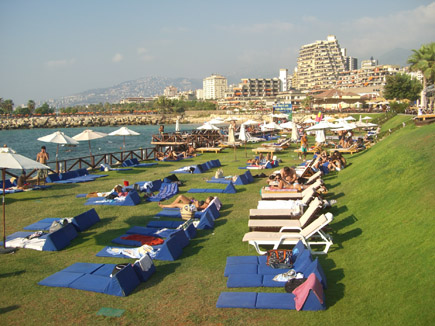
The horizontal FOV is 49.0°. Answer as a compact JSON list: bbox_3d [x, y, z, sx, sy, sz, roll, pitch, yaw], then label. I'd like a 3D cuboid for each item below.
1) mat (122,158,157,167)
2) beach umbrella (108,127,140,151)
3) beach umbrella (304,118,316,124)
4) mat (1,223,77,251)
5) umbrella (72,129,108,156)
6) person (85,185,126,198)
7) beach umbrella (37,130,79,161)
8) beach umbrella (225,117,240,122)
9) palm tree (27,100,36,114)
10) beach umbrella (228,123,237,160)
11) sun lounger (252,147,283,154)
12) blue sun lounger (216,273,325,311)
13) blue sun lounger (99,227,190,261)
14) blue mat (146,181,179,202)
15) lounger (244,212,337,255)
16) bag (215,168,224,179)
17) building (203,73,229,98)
[{"bbox_3d":[-4.585,-0.075,28.608,1.930,0.412,1.318,-1,7,3],"label":"mat"},{"bbox_3d":[-5.967,-1.145,30.951,2.150,2.400,2.150,-1,7,0],"label":"beach umbrella"},{"bbox_3d":[13.043,-5.062,67.145,2.150,2.300,2.150,-1,7,0],"label":"beach umbrella"},{"bbox_3d":[-4.442,1.756,11.970,1.700,0.420,1.250,1,7,13],"label":"mat"},{"bbox_3d":[-7.396,-0.795,27.950,2.200,2.400,2.200,-6,7,1],"label":"umbrella"},{"bbox_3d":[-4.389,1.077,18.981,1.660,0.500,0.480,0,7,8],"label":"person"},{"bbox_3d":[-7.717,-0.424,23.099,2.050,2.250,2.050,0,6,0],"label":"beach umbrella"},{"bbox_3d":[1.912,-4.695,60.858,2.100,2.250,2.100,0,6,0],"label":"beach umbrella"},{"bbox_3d":[-101.299,-29.682,260.000,4.300,8.800,4.300,0,7,0],"label":"palm tree"},{"bbox_3d":[1.001,-1.298,30.246,0.500,2.380,0.500,-5,6,1],"label":"beach umbrella"},{"bbox_3d":[3.432,-0.843,32.713,2.007,0.420,0.750,1,7,9],"label":"sun lounger"},{"bbox_3d":[0.979,2.349,8.730,1.930,0.412,0.628,0,7,7],"label":"blue sun lounger"},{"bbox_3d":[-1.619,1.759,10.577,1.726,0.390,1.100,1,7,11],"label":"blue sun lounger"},{"bbox_3d":[-2.111,1.120,18.842,0.628,0.412,1.930,1,7,13],"label":"blue mat"},{"bbox_3d":[1.638,1.619,11.223,2.030,0.860,0.700,0,6,2],"label":"lounger"},{"bbox_3d":[0.088,0.472,21.070,0.380,0.400,0.200,1,7,10],"label":"bag"},{"bbox_3d":[-3.226,-109.237,717.000,25.000,40.000,25.000,6,10,45],"label":"building"}]

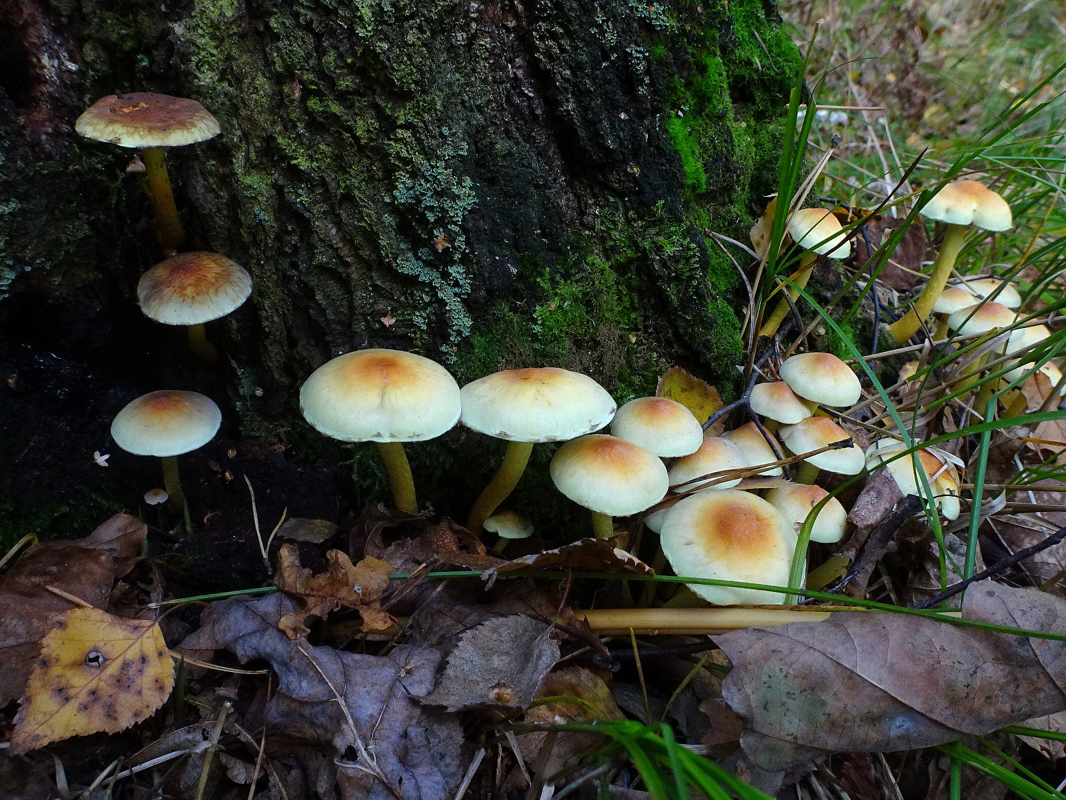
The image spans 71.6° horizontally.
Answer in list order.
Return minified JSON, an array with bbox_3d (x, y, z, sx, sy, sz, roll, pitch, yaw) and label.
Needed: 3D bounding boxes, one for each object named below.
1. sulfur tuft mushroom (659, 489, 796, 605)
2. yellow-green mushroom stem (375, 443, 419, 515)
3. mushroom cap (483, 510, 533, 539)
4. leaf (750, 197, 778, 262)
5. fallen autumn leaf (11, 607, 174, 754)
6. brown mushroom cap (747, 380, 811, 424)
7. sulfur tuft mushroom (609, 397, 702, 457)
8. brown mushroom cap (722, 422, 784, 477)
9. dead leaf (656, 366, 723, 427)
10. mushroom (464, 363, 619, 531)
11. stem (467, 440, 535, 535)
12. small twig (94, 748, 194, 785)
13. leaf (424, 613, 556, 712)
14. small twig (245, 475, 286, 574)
[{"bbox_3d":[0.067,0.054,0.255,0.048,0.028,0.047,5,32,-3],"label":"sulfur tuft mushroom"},{"bbox_3d":[-0.058,0.031,0.313,0.011,0.046,0.011,-6,33,3],"label":"yellow-green mushroom stem"},{"bbox_3d":[-0.010,0.049,0.290,0.019,0.009,0.019,6,21,-4],"label":"mushroom cap"},{"bbox_3d":[0.126,-0.091,0.394,0.023,0.037,0.011,10,21,16],"label":"leaf"},{"bbox_3d":[-0.130,0.081,0.215,0.045,0.009,0.052,21,26,7],"label":"fallen autumn leaf"},{"bbox_3d":[0.113,0.001,0.335,0.029,0.013,0.029,10,29,-6],"label":"brown mushroom cap"},{"bbox_3d":[0.047,0.010,0.279,0.035,0.015,0.035,0,30,0],"label":"sulfur tuft mushroom"},{"bbox_3d":[0.093,0.021,0.312,0.027,0.015,0.027,5,37,-3],"label":"brown mushroom cap"},{"bbox_3d":[0.071,0.002,0.336,0.033,0.034,0.009,0,12,0],"label":"dead leaf"},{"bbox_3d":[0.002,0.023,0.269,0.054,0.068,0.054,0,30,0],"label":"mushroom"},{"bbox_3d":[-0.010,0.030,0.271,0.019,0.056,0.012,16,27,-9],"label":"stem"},{"bbox_3d":[-0.111,0.106,0.213,0.025,0.002,0.002,-12,32,-20],"label":"small twig"},{"bbox_3d":[-0.014,0.080,0.220,0.044,0.013,0.030,-11,43,-13],"label":"leaf"},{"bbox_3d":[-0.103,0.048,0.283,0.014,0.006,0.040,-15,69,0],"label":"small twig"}]

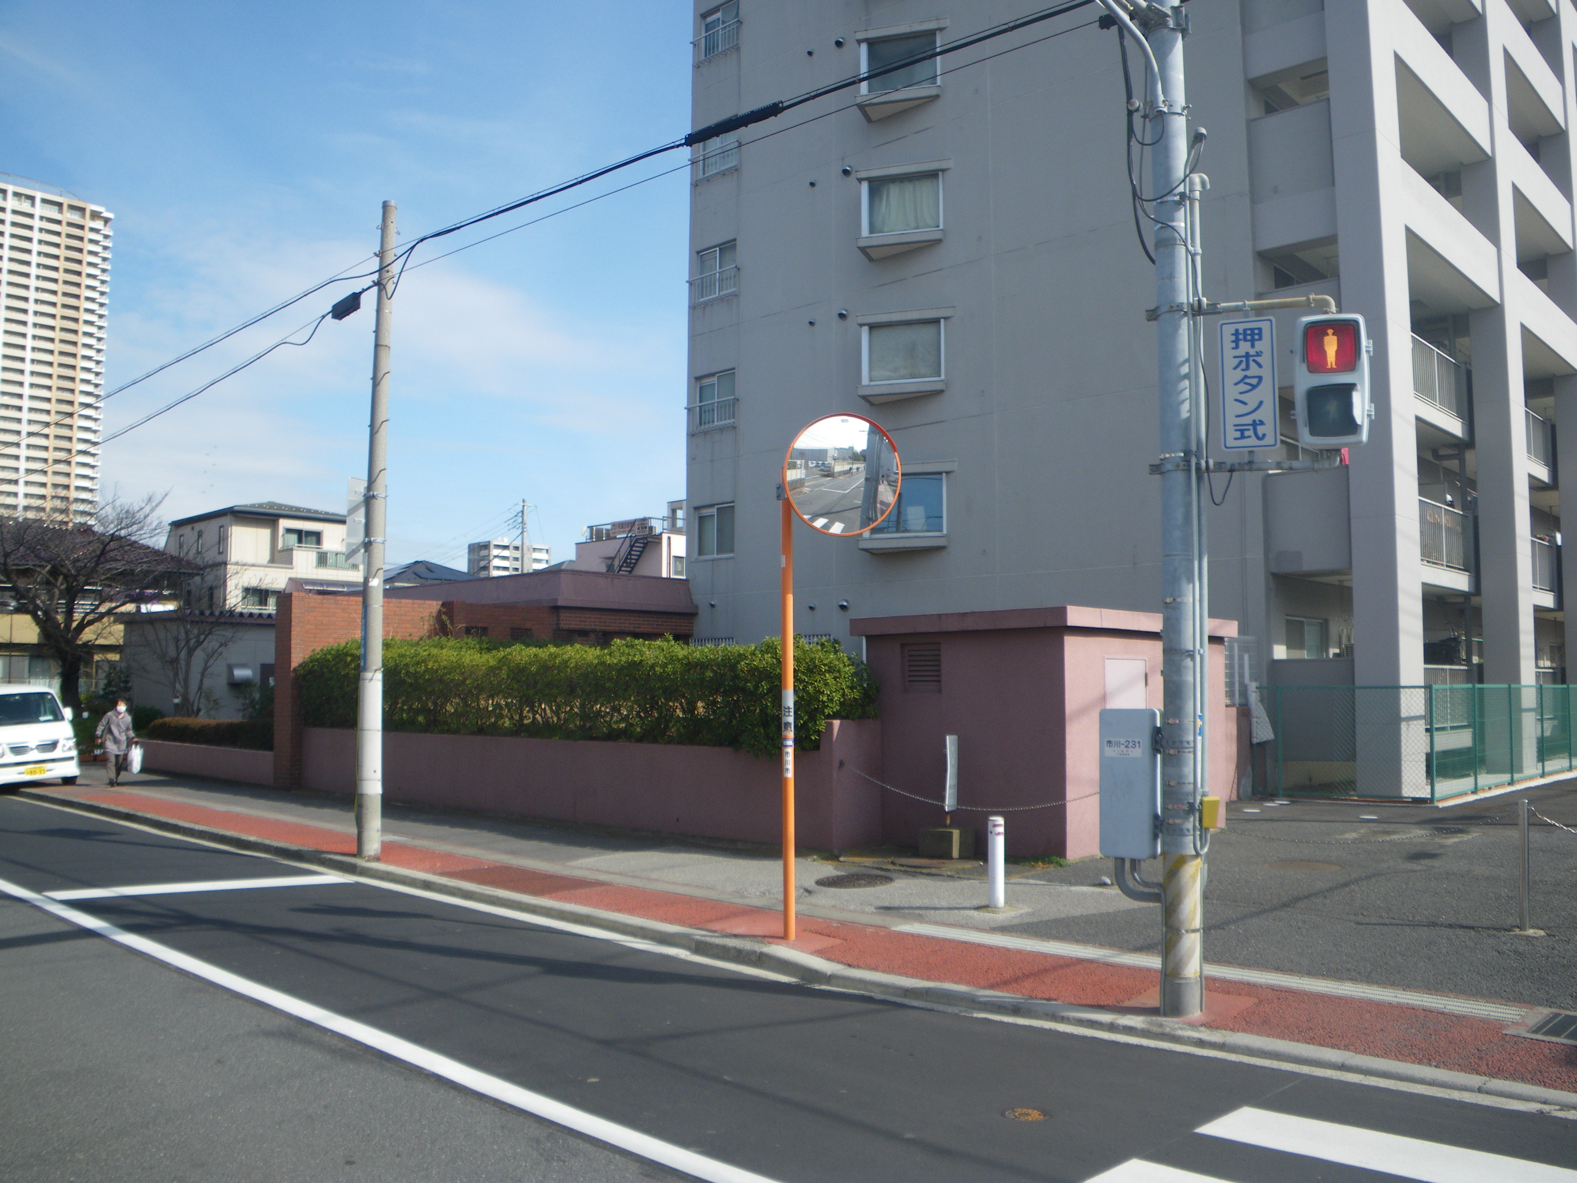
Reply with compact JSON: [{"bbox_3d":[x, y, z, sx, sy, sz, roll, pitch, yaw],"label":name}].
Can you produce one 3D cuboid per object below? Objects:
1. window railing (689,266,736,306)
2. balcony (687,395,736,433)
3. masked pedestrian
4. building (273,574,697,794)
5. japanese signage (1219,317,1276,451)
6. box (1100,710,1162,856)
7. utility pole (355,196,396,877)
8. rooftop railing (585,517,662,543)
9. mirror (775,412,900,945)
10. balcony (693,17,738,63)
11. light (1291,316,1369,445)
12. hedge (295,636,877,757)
[{"bbox_3d":[-1.563,-6.340,26.524,1.500,0.600,0.180,-4,-6,43],"label":"window railing"},{"bbox_3d":[-1.577,-3.650,26.335,1.500,0.600,0.180,-4,-6,43],"label":"balcony"},{"bbox_3d":[-11.072,2.486,21.015,0.580,1.500,0.400,4,-5,-41],"label":"masked pedestrian"},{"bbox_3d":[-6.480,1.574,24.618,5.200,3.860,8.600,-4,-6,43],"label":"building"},{"bbox_3d":[2.235,-1.008,6.194,0.265,0.650,0.030,-1,-4,20],"label":"japanese signage"},{"bbox_3d":[1.830,1.009,6.717,0.320,0.780,0.190,-3,-5,37],"label":"box"},{"bbox_3d":[-3.778,-0.618,11.797,0.220,6.130,0.220,-3,-5,44],"label":"utility pole"},{"bbox_3d":[-8.388,-3.045,64.335,4.800,0.800,1.000,-4,-6,43],"label":"rooftop railing"},{"bbox_3d":[0.375,0.546,8.666,0.880,3.570,0.280,2,-4,-19],"label":"mirror"},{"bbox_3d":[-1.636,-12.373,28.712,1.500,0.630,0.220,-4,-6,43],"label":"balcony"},{"bbox_3d":[2.742,-1.063,6.437,0.350,0.675,0.200,-1,-4,16],"label":"light"},{"bbox_3d":[-3.521,1.349,17.062,11.000,1.220,1.000,-4,-6,43],"label":"hedge"}]

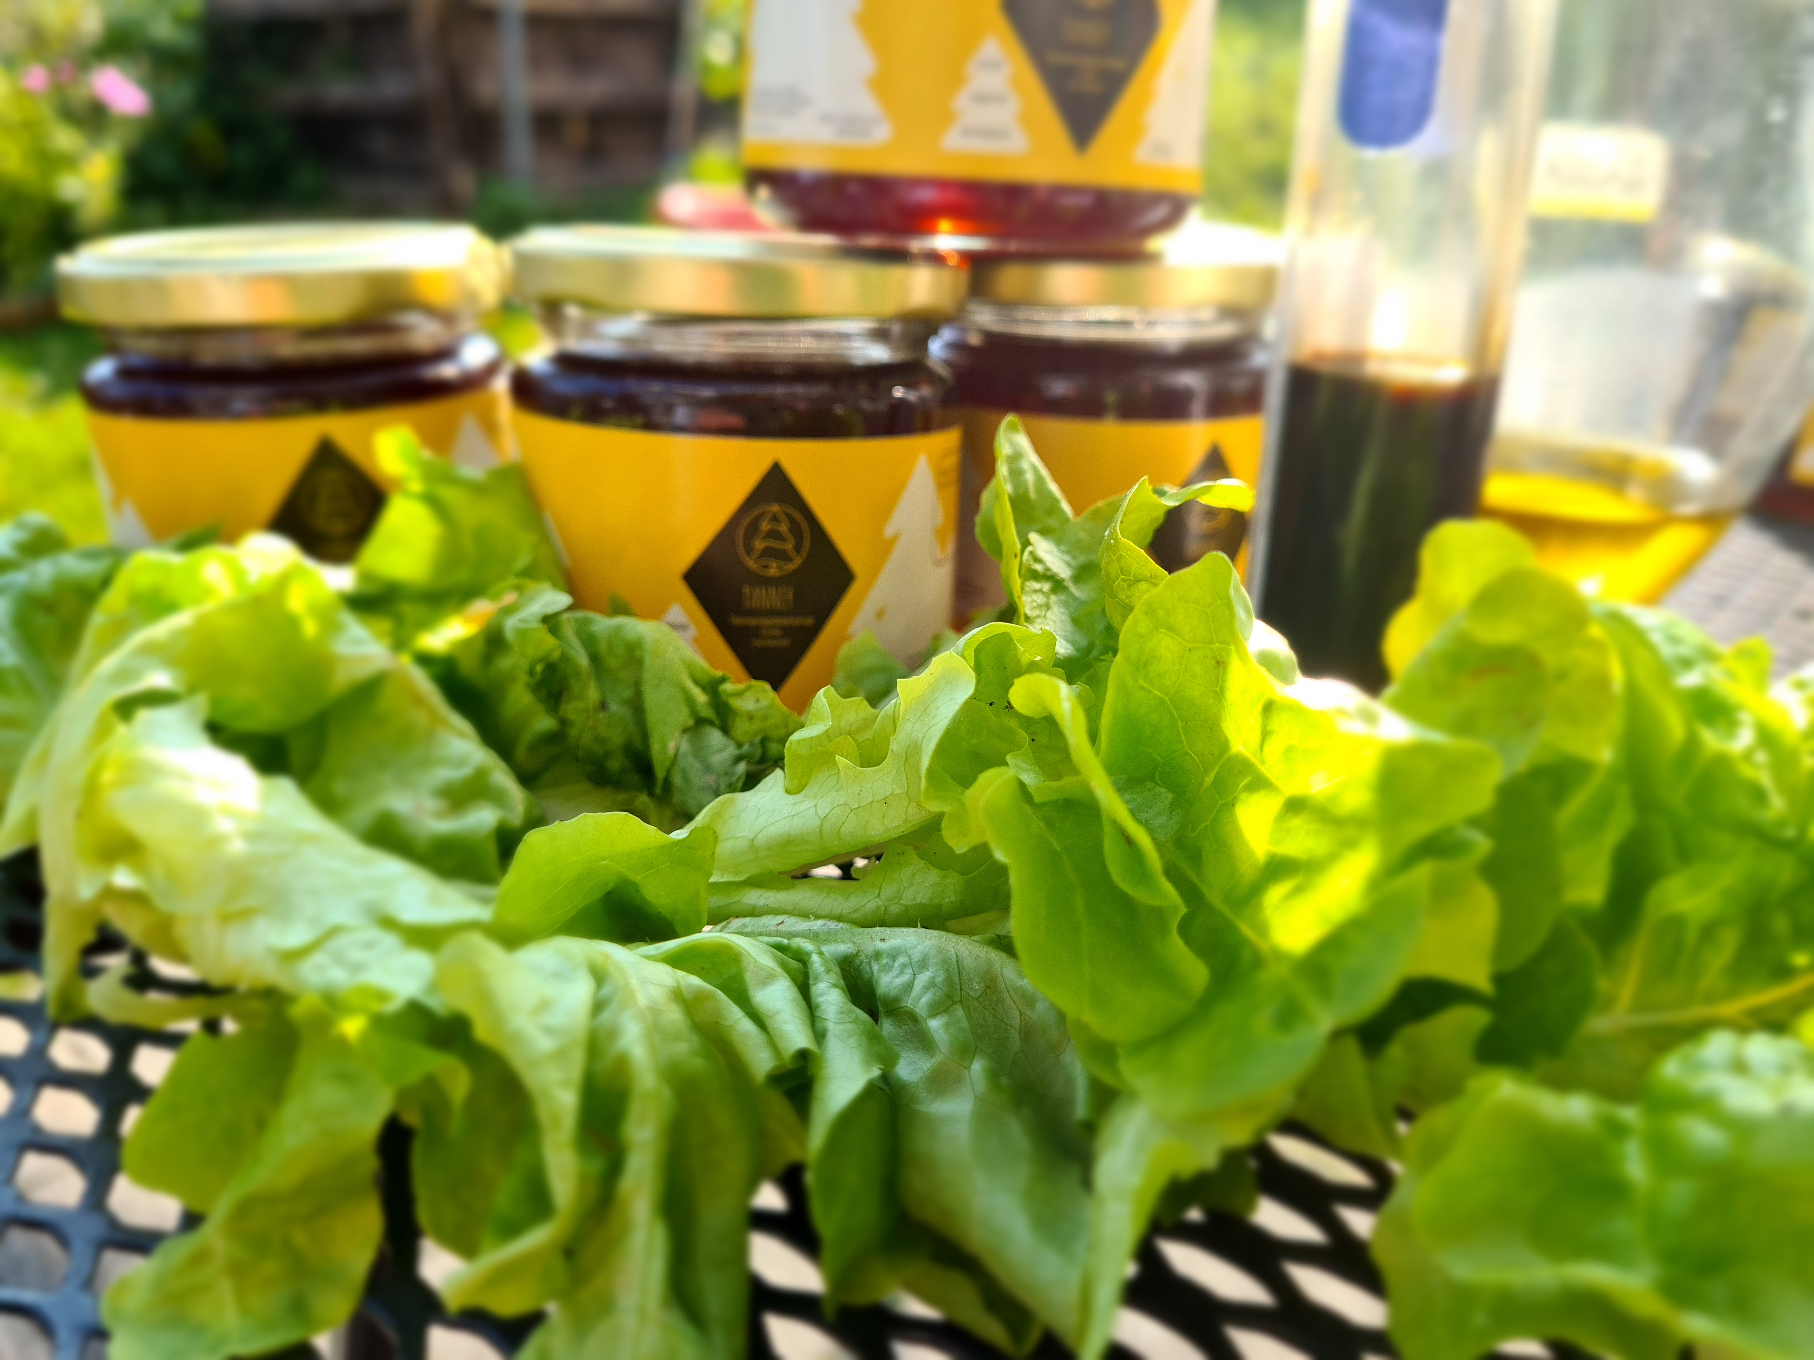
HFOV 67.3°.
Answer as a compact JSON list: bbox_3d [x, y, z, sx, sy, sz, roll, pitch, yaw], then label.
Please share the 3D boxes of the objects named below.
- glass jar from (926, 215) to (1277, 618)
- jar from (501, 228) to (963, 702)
[{"bbox_3d":[0.045,-0.059,0.332,0.083,0.088,0.083,1,20,0],"label":"glass jar"},{"bbox_3d":[-0.032,-0.037,0.262,0.083,0.088,0.083,-2,19,-14],"label":"jar"}]

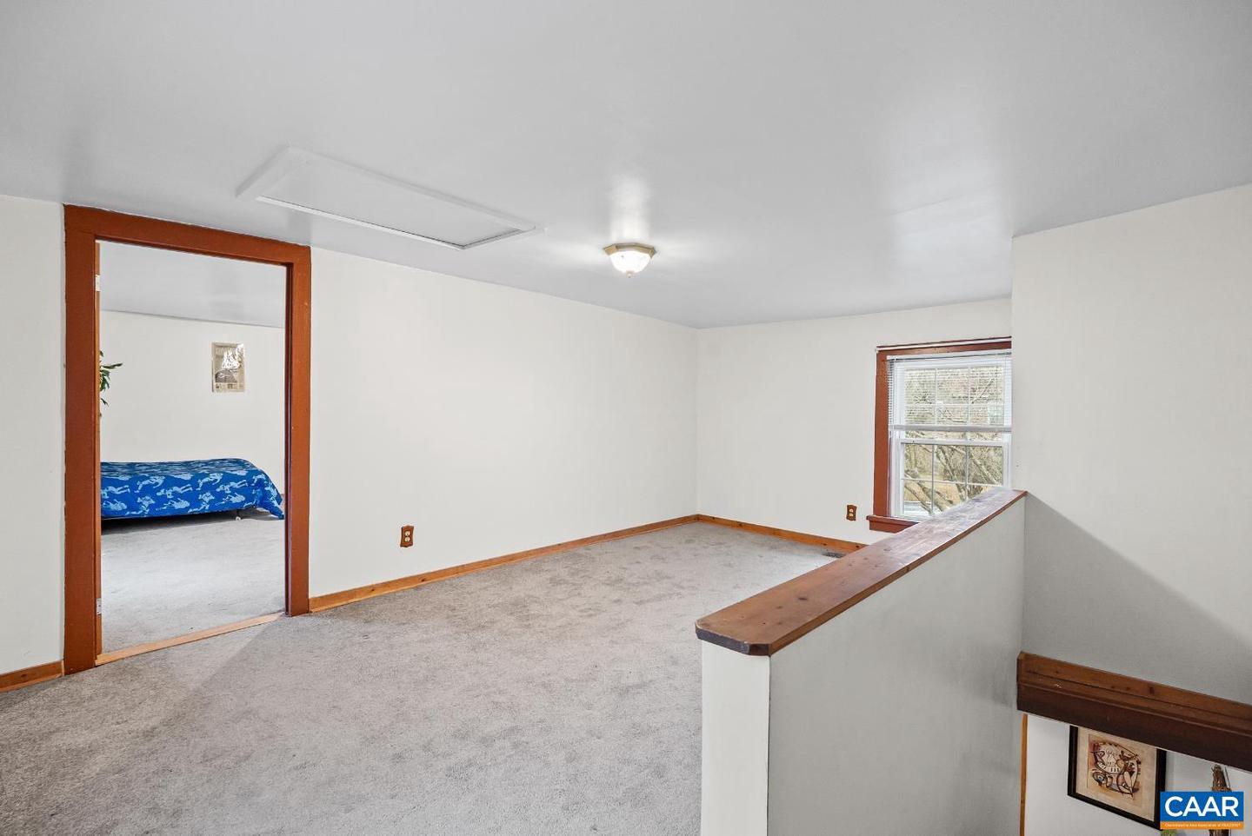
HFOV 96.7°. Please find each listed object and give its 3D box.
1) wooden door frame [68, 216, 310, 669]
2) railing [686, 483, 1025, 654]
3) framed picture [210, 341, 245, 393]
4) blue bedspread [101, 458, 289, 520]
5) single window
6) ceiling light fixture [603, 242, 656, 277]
[{"bbox_3d":[-2.277,0.093,2.983,0.150,2.176,1.037,1,1,43],"label":"wooden door frame"},{"bbox_3d":[1.109,0.395,1.972,0.165,0.021,2.714,1,1,43],"label":"railing"},{"bbox_3d":[-4.829,-0.607,6.778,0.025,0.614,0.329,1,1,43],"label":"framed picture"},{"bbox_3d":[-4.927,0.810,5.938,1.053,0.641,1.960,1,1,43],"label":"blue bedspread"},{"bbox_3d":[2.595,0.184,4.470,1.168,1.600,0.120,1,1,43],"label":"single window"},{"bbox_3d":[0.019,-0.900,3.252,0.314,0.160,0.314,1,1,43],"label":"ceiling light fixture"}]

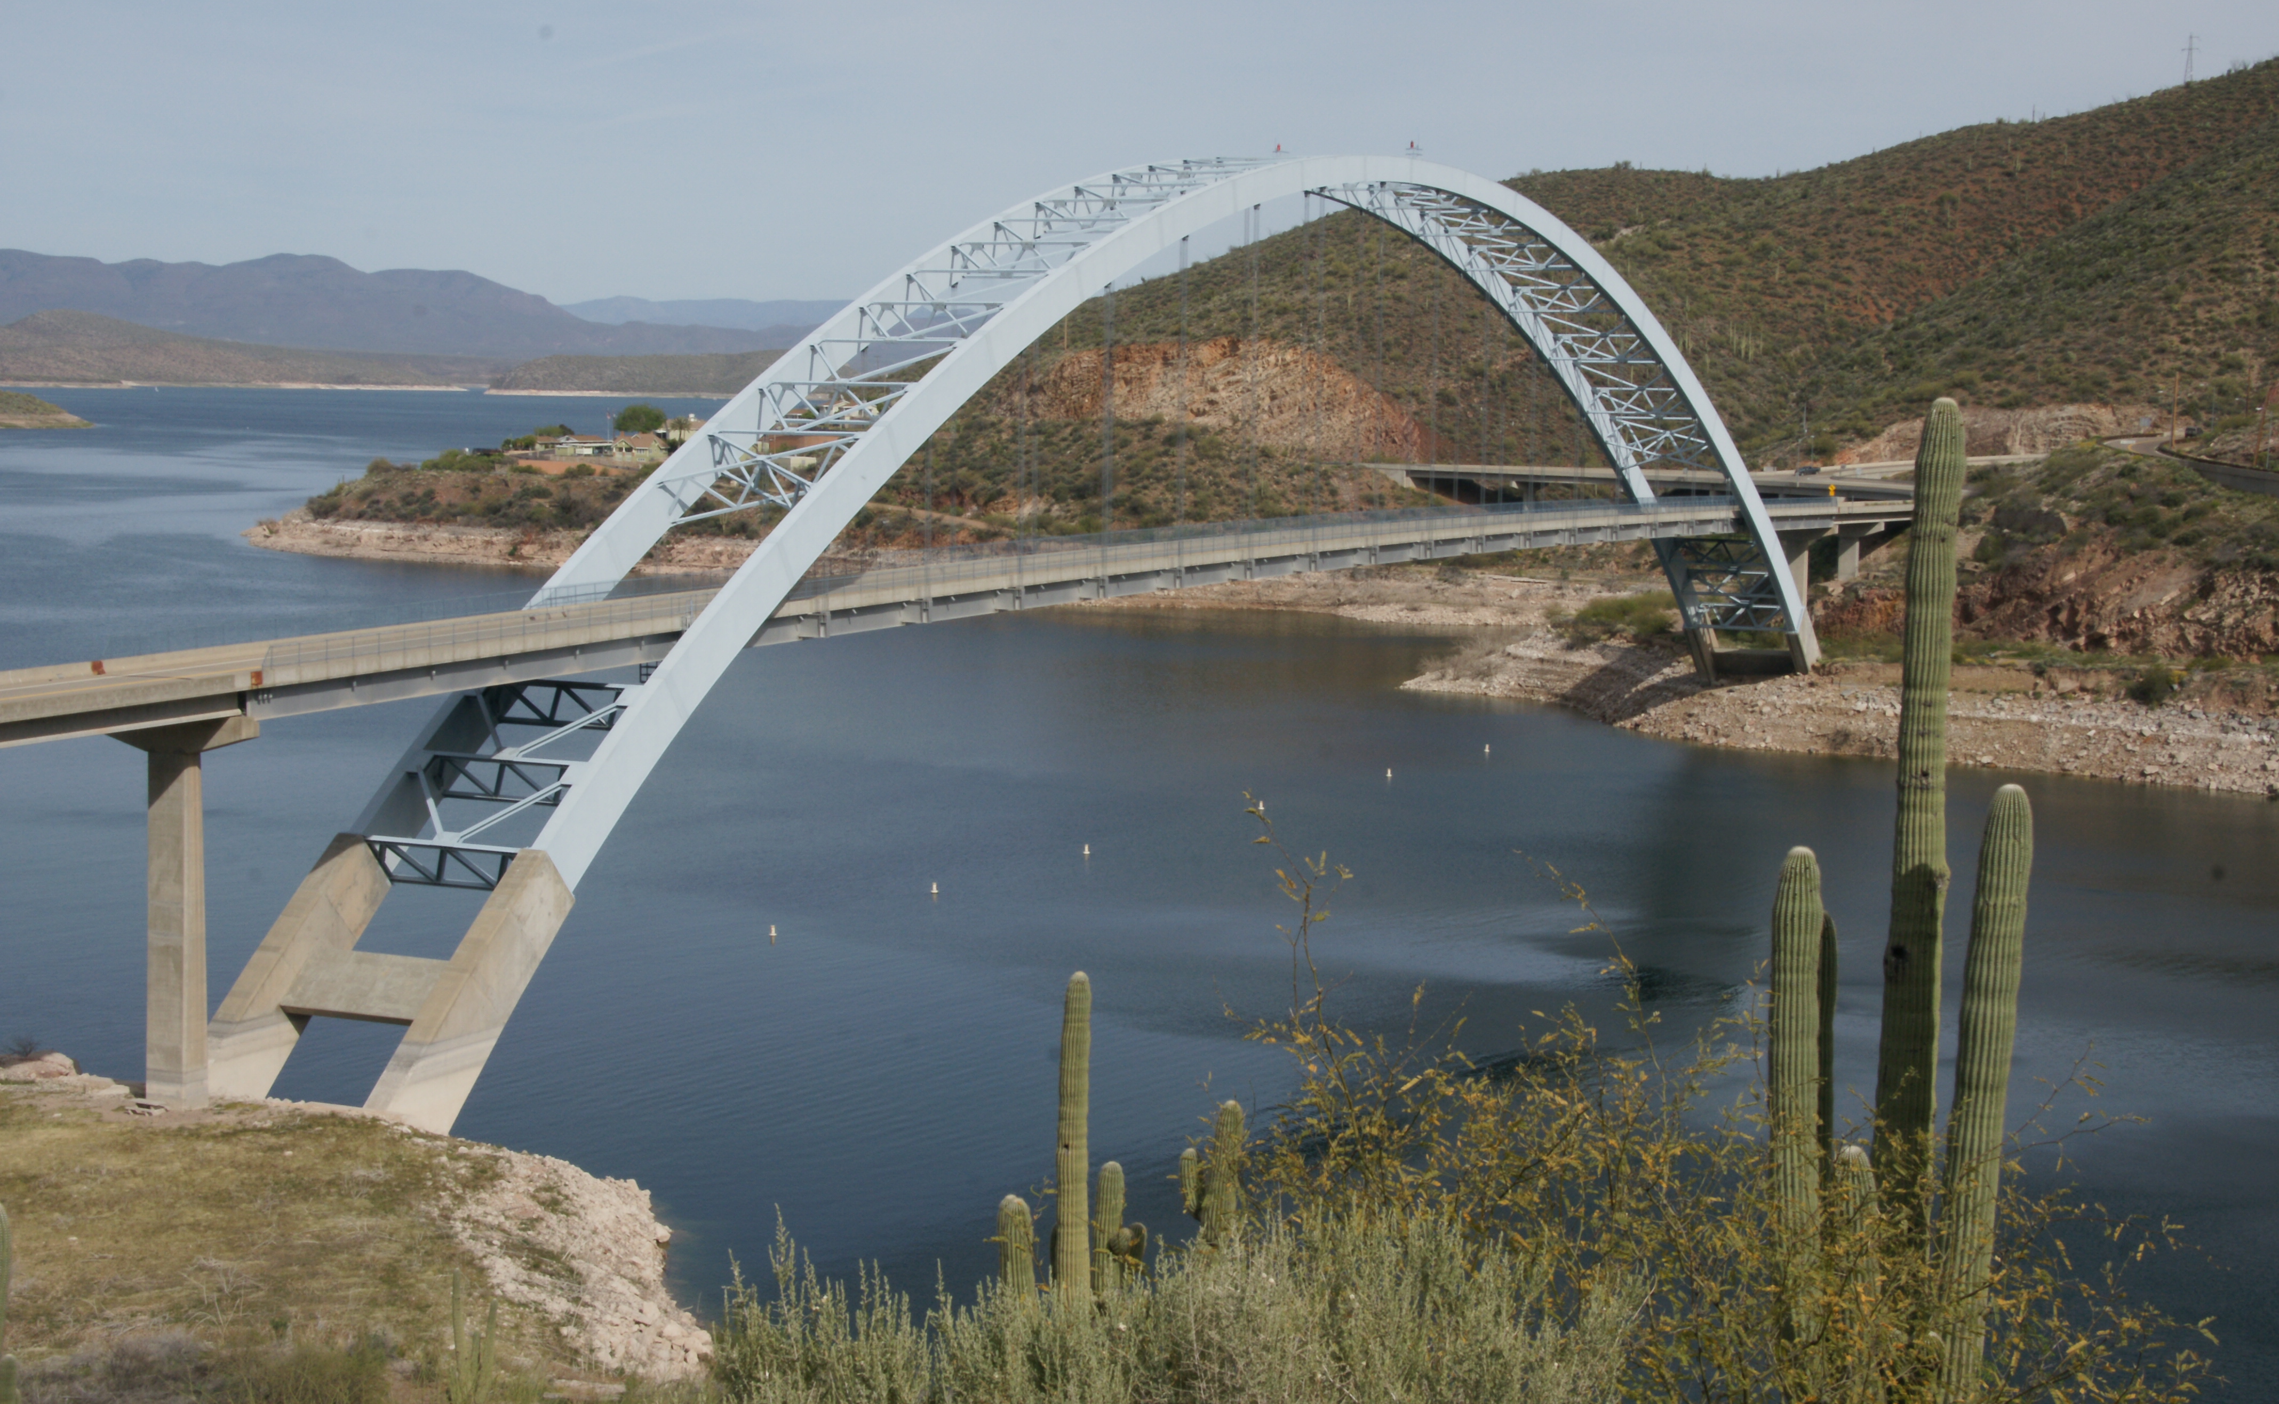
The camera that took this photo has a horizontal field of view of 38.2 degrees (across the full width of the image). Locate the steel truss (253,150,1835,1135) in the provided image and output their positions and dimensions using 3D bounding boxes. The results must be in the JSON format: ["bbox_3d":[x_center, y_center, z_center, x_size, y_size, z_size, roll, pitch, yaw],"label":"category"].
[{"bbox_3d":[20.177,-21.103,347.473,17.238,71.905,323.080,4,6,27],"label":"steel truss"}]

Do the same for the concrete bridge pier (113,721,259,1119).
[{"bbox_3d":[-58.191,12.568,199.196,11.623,24.034,2.118,4,6,27],"label":"concrete bridge pier"}]

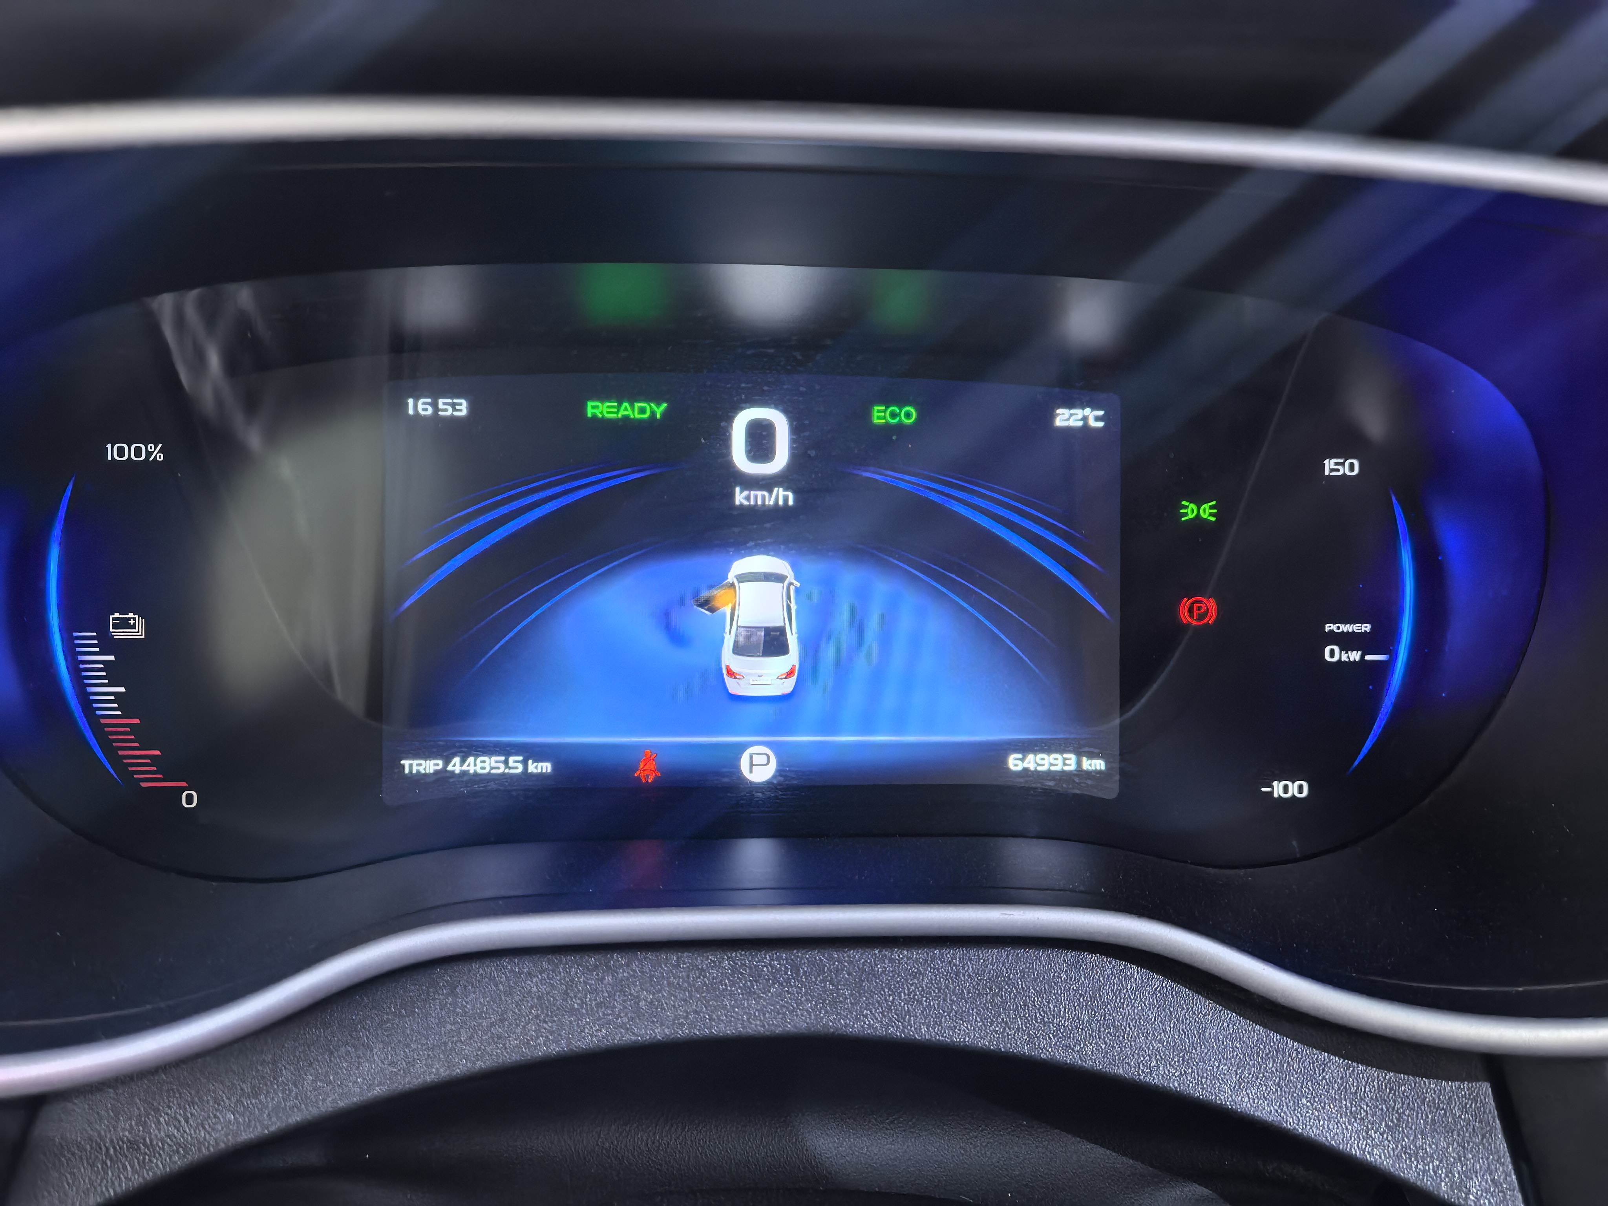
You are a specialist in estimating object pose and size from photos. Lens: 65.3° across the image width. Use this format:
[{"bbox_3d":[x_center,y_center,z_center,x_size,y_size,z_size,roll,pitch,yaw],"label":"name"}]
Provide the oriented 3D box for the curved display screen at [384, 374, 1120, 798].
[{"bbox_3d":[-0.011,-0.002,0.274,0.159,0.090,0.014,0,-1,-5],"label":"curved display screen"}]

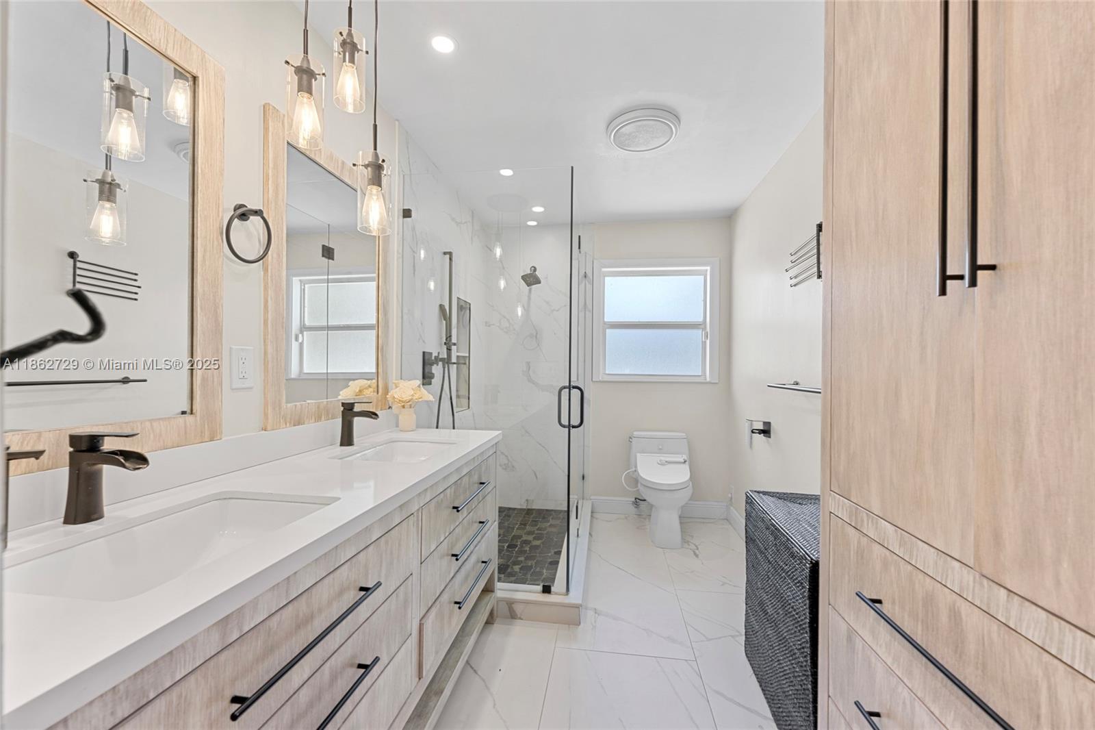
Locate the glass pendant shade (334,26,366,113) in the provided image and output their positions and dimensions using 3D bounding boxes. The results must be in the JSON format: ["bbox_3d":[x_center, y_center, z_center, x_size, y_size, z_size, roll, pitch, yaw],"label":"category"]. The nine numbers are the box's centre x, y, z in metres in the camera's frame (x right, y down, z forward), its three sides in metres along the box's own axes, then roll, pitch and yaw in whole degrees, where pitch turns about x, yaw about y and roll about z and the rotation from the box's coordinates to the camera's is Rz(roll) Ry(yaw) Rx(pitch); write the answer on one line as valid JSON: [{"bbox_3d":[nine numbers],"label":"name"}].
[{"bbox_3d":[-0.594,-0.881,1.280,0.090,0.200,0.090,0,0,8],"label":"glass pendant shade"}]

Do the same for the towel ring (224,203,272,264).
[{"bbox_3d":[-0.886,-0.392,1.249,0.075,0.190,0.158,0,0,8],"label":"towel ring"}]

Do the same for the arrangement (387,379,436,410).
[{"bbox_3d":[-0.659,0.140,2.047,0.230,0.140,0.200,0,0,8],"label":"arrangement"}]

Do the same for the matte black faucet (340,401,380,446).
[{"bbox_3d":[-0.731,0.231,1.662,0.165,0.168,0.052,0,0,8],"label":"matte black faucet"}]

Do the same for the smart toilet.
[{"bbox_3d":[0.840,0.890,3.134,0.450,0.710,0.720,0,0,8],"label":"smart toilet"}]

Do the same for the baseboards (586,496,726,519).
[{"bbox_3d":[0.909,1.177,3.495,1.100,0.143,0.017,0,0,8],"label":"baseboards"}]

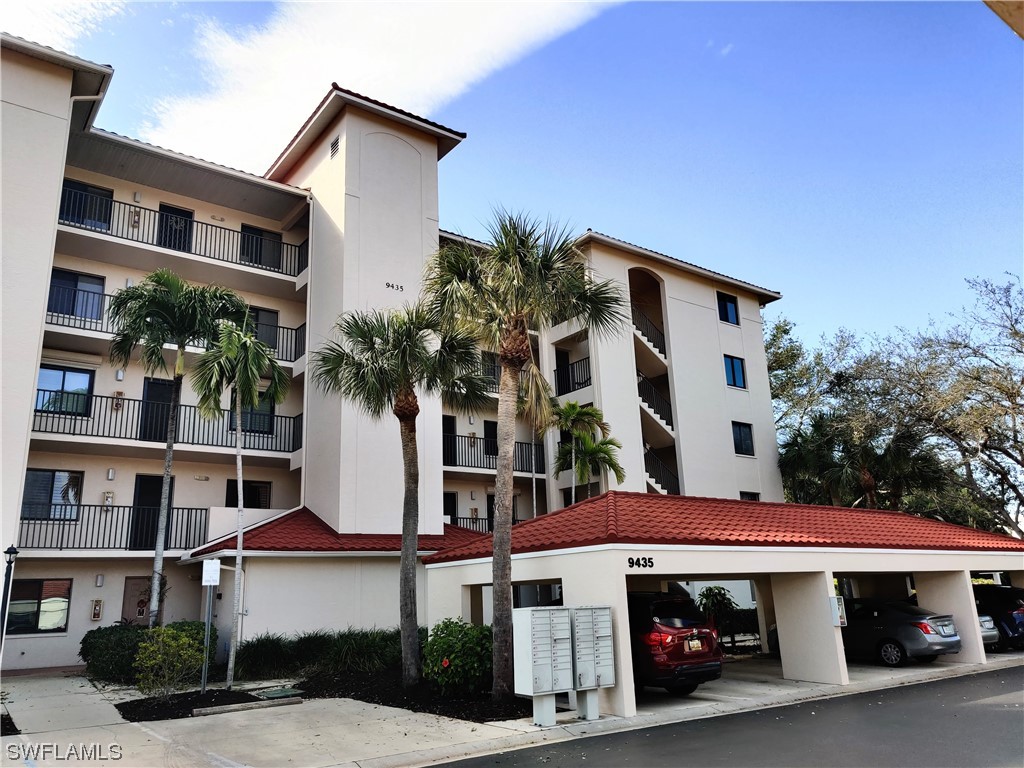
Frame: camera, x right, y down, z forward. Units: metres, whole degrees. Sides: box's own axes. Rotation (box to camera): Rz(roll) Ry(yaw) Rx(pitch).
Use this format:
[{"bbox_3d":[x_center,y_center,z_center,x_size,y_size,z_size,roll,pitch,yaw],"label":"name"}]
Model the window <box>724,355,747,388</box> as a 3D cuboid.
[{"bbox_3d":[9.038,-0.485,32.288,1.295,1.292,0.100,9,-19,-37],"label":"window"}]

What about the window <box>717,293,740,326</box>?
[{"bbox_3d":[8.926,-3.061,33.024,1.272,1.321,0.116,9,-19,-37],"label":"window"}]

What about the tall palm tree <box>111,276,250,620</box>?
[{"bbox_3d":[-7.957,1.732,18.369,3.200,9.410,3.200,9,-19,-37],"label":"tall palm tree"}]

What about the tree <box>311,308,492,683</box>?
[{"bbox_3d":[-2.235,1.987,15.928,3.500,7.600,3.400,0,-15,-8],"label":"tree"}]

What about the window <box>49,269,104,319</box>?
[{"bbox_3d":[-11.833,-2.429,21.748,1.320,1.300,0.120,9,-19,-36],"label":"window"}]

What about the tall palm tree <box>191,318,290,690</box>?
[{"bbox_3d":[-5.266,2.097,15.290,2.000,7.100,2.000,9,-19,-37],"label":"tall palm tree"}]

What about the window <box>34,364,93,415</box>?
[{"bbox_3d":[-11.856,0.185,21.154,1.350,1.301,0.116,9,-19,-37],"label":"window"}]

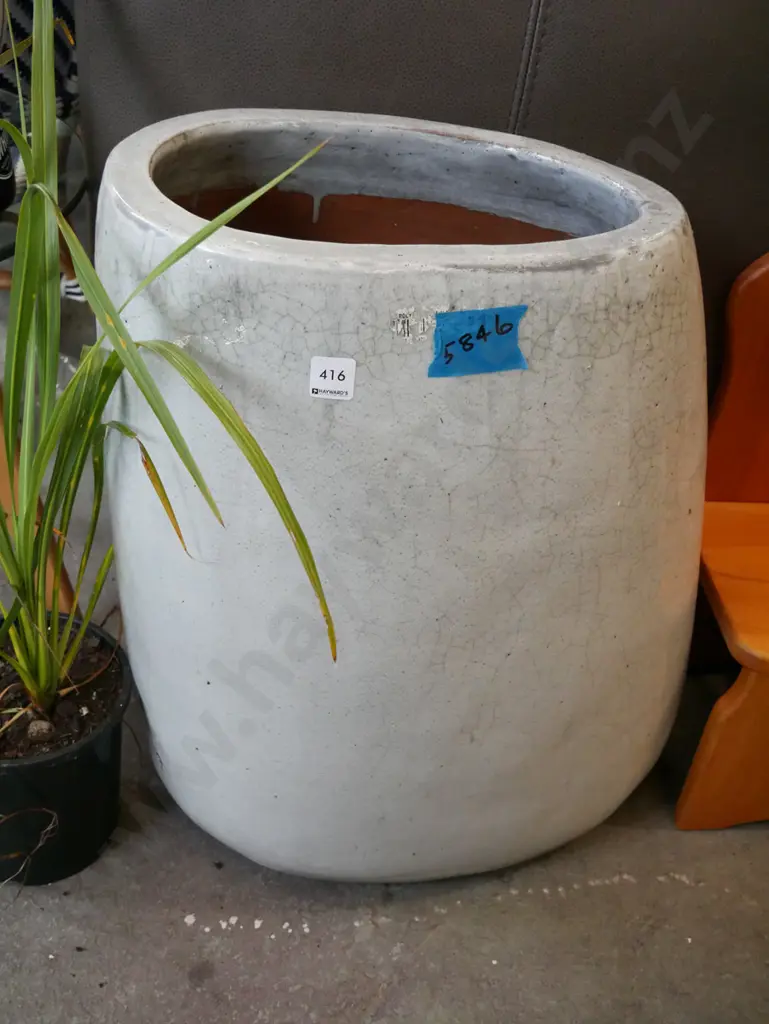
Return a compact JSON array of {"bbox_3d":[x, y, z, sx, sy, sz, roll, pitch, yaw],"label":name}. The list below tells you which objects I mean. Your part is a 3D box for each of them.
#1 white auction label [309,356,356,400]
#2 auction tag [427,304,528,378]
[{"bbox_3d":[-0.037,-0.096,0.850,0.032,0.031,0.001,7,25,8],"label":"white auction label"},{"bbox_3d":[0.070,-0.125,0.873,0.077,0.048,0.003,-7,25,-13],"label":"auction tag"}]

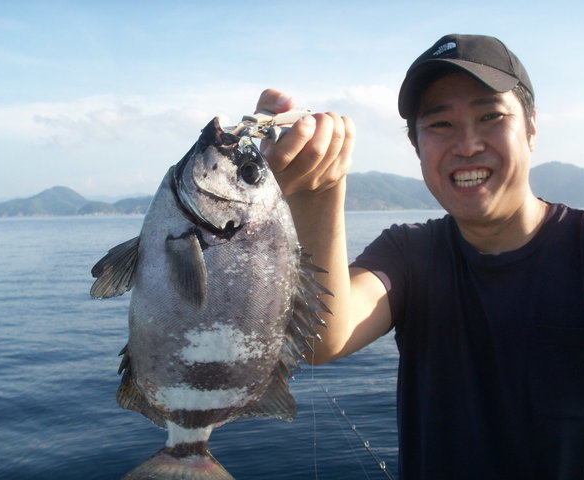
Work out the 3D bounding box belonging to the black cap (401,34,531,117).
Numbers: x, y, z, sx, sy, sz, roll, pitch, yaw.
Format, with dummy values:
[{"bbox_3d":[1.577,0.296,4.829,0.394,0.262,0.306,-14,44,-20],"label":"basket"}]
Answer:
[{"bbox_3d":[0.229,-0.219,0.920,0.170,0.130,0.262,-9,-6,32],"label":"black cap"}]

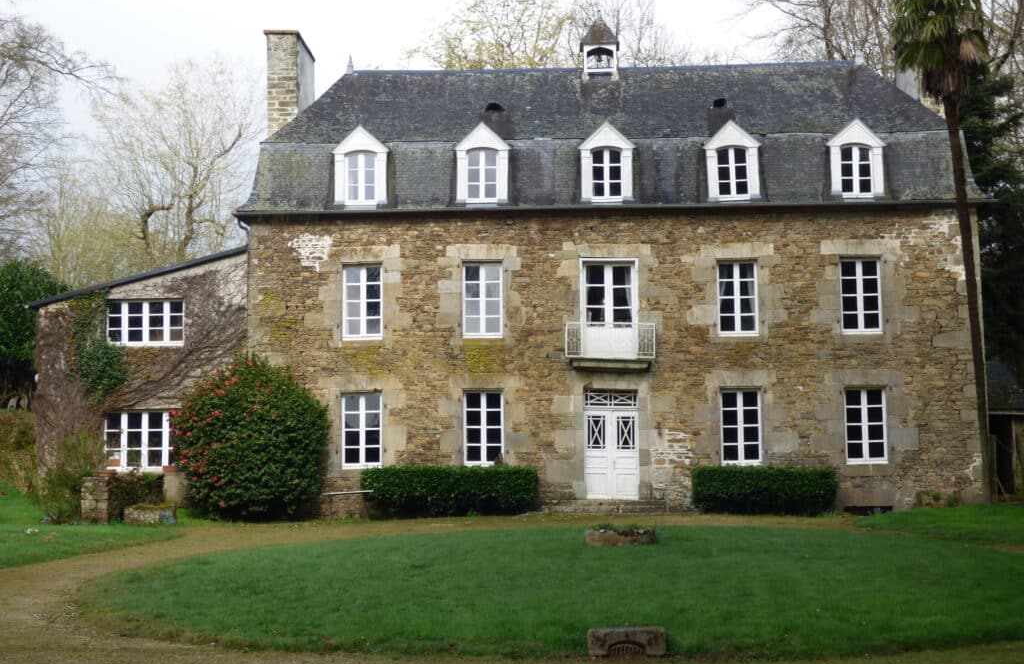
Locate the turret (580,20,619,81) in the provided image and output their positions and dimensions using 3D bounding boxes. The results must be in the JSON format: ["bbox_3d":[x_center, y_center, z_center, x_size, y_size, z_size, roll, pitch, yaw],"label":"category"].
[{"bbox_3d":[2.534,-8.075,47.208,1.093,1.767,1.050,-1,-6,2],"label":"turret"}]

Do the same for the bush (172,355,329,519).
[{"bbox_3d":[-6.532,2.611,40.620,3.922,4.114,3.700,-1,-6,2],"label":"bush"}]

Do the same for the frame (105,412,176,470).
[{"bbox_3d":[-9.797,2.899,43.486,2.213,1.601,0.120,-1,-6,2],"label":"frame"}]

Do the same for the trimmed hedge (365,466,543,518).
[{"bbox_3d":[-1.523,4.062,41.183,4.411,1.294,1.100,-1,-6,2],"label":"trimmed hedge"}]

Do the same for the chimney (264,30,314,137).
[{"bbox_3d":[-6.446,-6.873,47.443,0.967,3.030,2.950,-1,-6,2],"label":"chimney"}]

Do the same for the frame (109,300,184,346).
[{"bbox_3d":[-9.854,-0.230,43.799,2.120,1.245,0.120,-1,-6,2],"label":"frame"}]

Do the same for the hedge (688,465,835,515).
[{"bbox_3d":[6.284,4.007,40.880,3.555,1.235,1.100,-1,-6,2],"label":"hedge"}]

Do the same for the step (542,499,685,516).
[{"bbox_3d":[2.601,4.465,41.483,3.529,0.389,0.950,-1,-6,2],"label":"step"}]

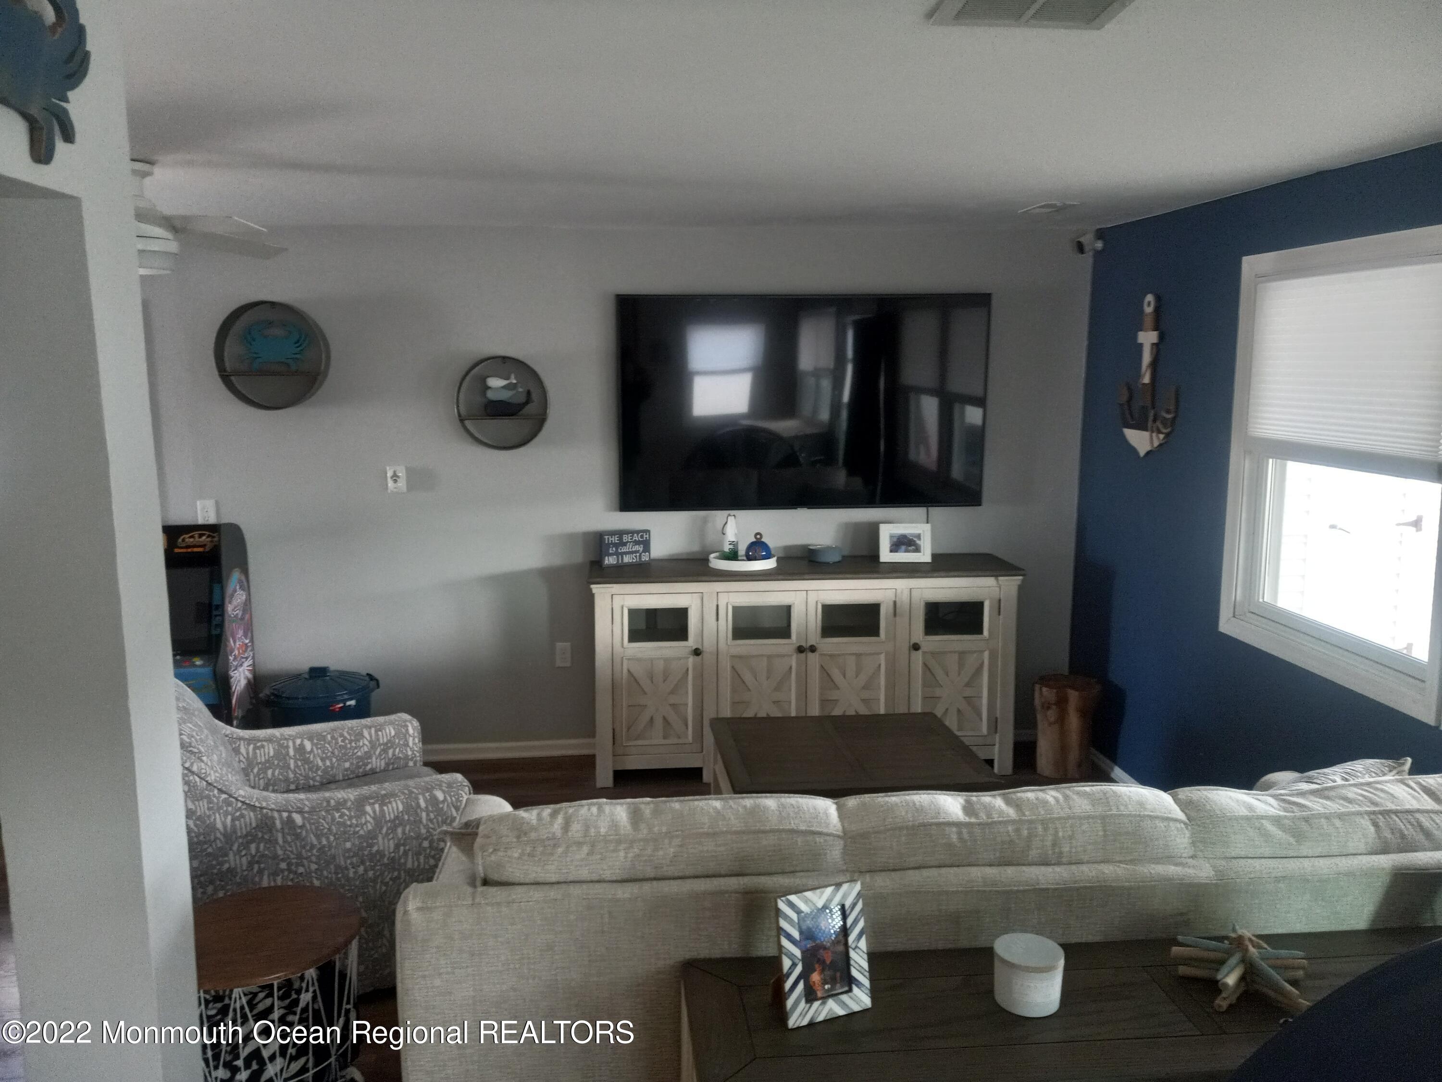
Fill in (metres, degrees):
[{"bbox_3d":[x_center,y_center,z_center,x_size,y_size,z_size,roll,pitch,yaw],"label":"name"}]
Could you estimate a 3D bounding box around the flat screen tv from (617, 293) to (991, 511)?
[{"bbox_3d":[0.377,-0.622,5.064,1.674,0.955,0.060,-1,9,-5],"label":"flat screen tv"}]

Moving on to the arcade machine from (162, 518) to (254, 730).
[{"bbox_3d":[-2.256,0.506,4.638,0.490,1.165,0.570,-1,9,-9],"label":"arcade machine"}]

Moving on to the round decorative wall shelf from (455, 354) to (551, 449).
[{"bbox_3d":[-0.948,-0.605,4.912,0.400,0.400,0.130,-1,9,-5],"label":"round decorative wall shelf"}]

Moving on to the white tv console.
[{"bbox_3d":[0.364,0.576,5.075,1.888,0.927,0.460,-1,9,-6],"label":"white tv console"}]

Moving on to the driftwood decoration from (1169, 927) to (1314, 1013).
[{"bbox_3d":[0.946,0.742,2.018,0.235,0.105,0.210,-1,9,-6],"label":"driftwood decoration"}]

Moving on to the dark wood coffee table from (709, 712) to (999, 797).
[{"bbox_3d":[0.434,0.969,4.024,0.874,0.485,0.723,-1,9,-6],"label":"dark wood coffee table"}]

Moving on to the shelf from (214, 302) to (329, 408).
[{"bbox_3d":[-1.900,-0.786,4.786,0.445,0.450,0.140,-1,9,-6],"label":"shelf"}]

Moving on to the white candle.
[{"bbox_3d":[0.517,0.728,1.887,0.111,0.087,0.111,-1,9,-5],"label":"white candle"}]

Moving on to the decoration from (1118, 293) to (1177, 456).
[{"bbox_3d":[1.760,-0.678,4.646,0.042,0.665,0.460,-1,9,-6],"label":"decoration"}]

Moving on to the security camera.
[{"bbox_3d":[1.645,-1.333,5.030,0.120,0.072,0.068,-27,19,-20],"label":"security camera"}]

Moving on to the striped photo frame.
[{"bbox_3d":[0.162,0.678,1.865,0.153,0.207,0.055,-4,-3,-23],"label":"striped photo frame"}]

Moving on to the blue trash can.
[{"bbox_3d":[-1.672,0.803,4.742,0.480,0.550,0.450,0,9,0],"label":"blue trash can"}]

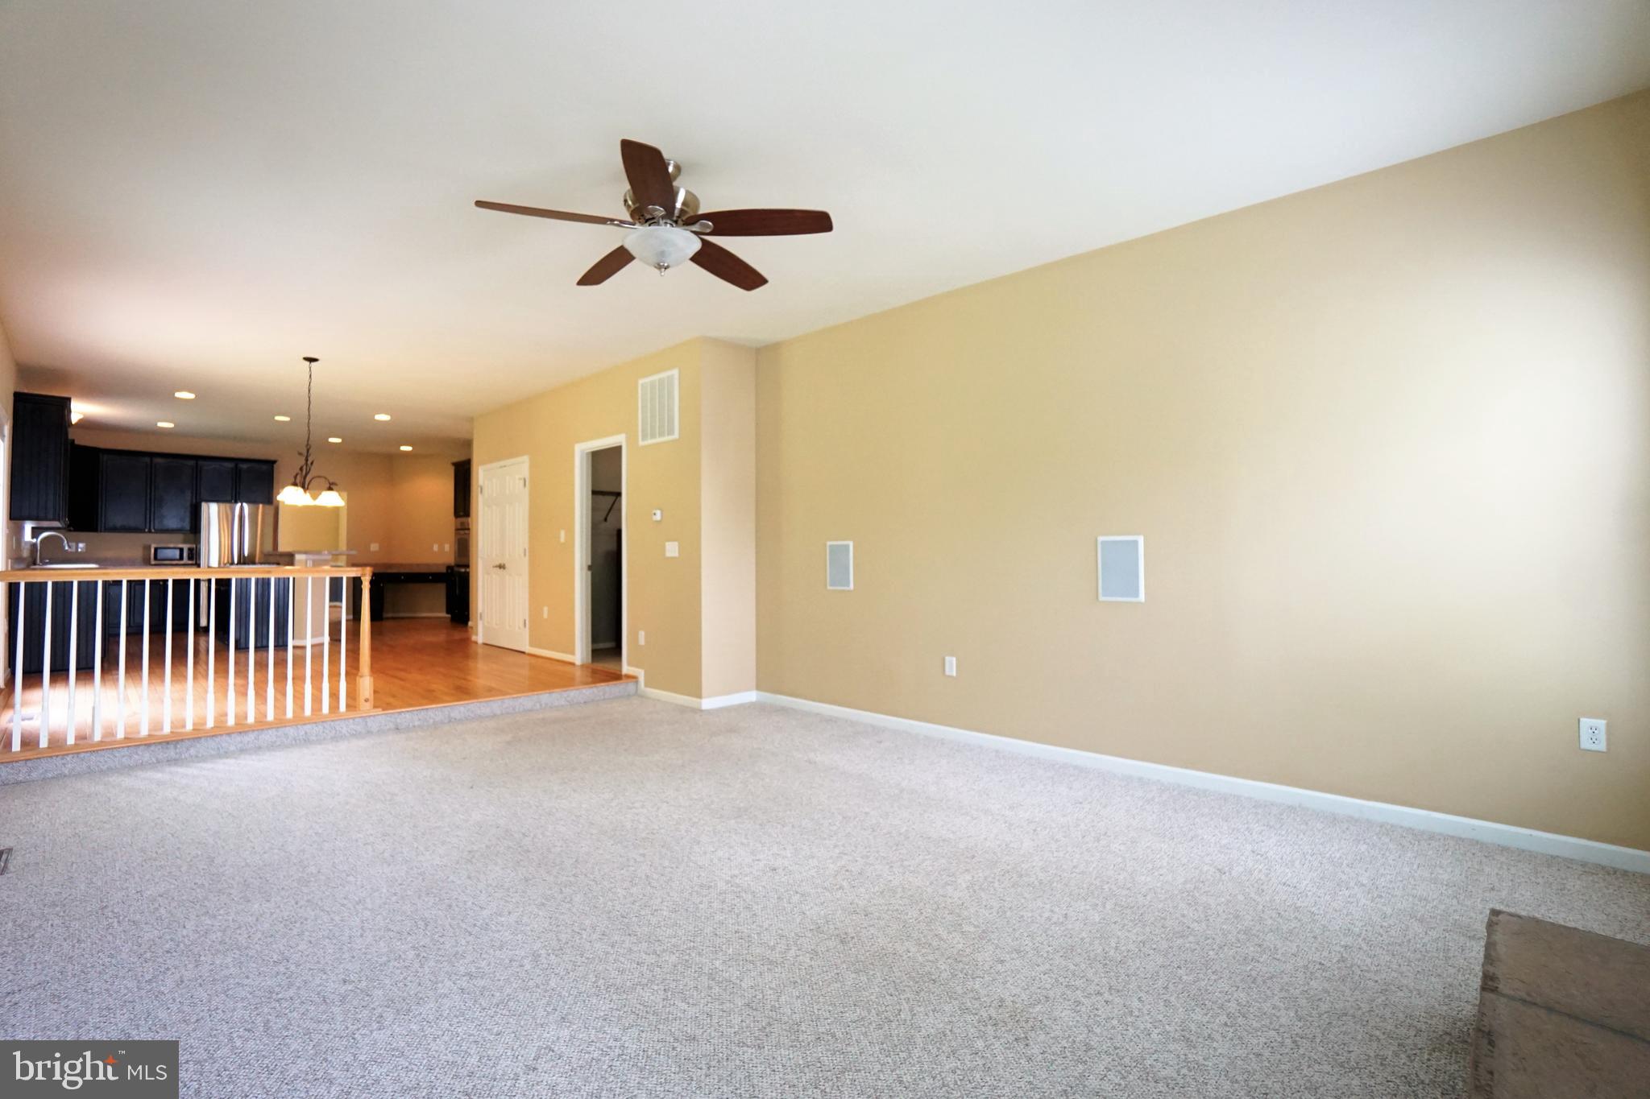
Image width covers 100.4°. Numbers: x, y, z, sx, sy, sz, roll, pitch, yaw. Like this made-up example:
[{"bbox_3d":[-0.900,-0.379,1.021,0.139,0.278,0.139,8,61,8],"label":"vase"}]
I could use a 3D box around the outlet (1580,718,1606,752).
[{"bbox_3d":[2.914,0.706,2.607,0.070,0.115,0.010,-1,-1,41],"label":"outlet"}]

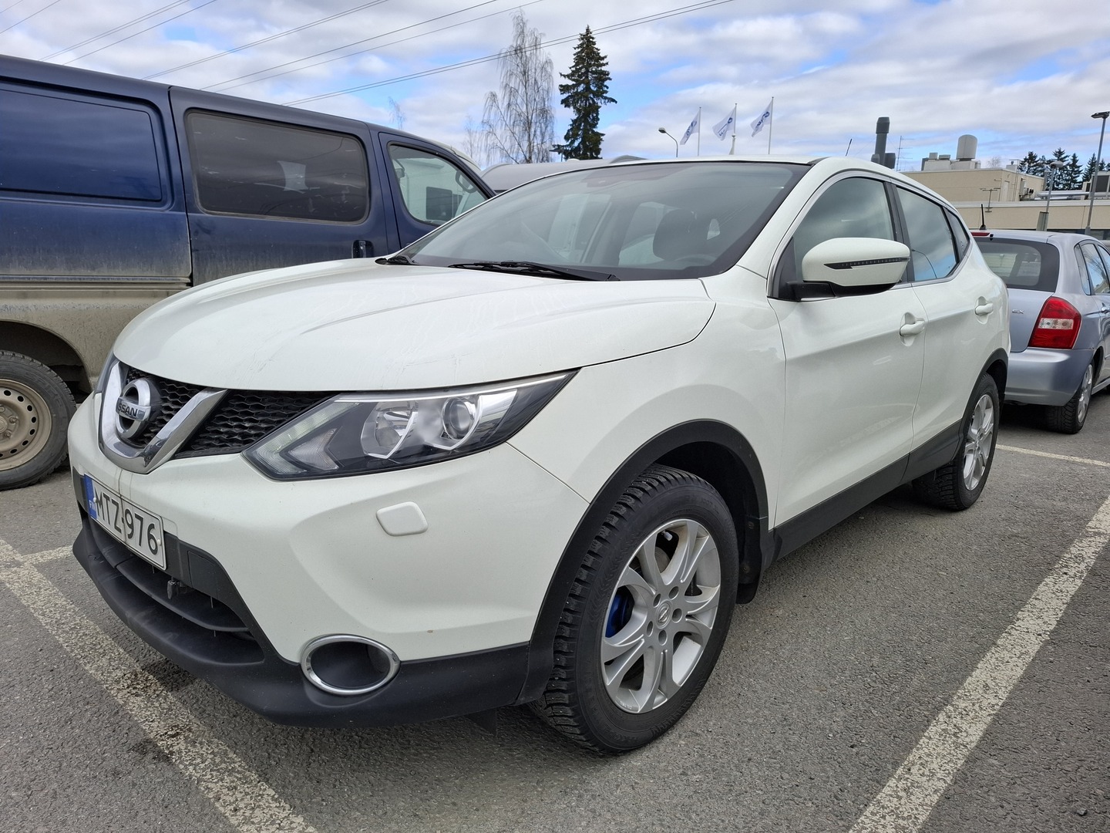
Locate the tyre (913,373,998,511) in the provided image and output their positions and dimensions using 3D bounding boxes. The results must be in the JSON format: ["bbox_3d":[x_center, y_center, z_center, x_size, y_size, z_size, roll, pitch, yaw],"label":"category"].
[{"bbox_3d":[2.035,0.112,3.722,0.225,0.685,0.685,12,16,42],"label":"tyre"}]

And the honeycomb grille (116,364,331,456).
[{"bbox_3d":[-0.863,-0.021,1.726,1.000,0.200,0.220,12,16,42],"label":"honeycomb grille"}]

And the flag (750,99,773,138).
[{"bbox_3d":[10.950,-15.861,39.214,1.319,1.923,0.500,4,12,14],"label":"flag"}]

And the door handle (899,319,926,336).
[{"bbox_3d":[1.284,-0.322,2.660,0.050,0.045,0.230,12,16,42],"label":"door handle"}]

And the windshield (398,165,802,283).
[{"bbox_3d":[0.100,-0.733,2.616,1.470,0.130,0.892,12,44,42],"label":"windshield"}]

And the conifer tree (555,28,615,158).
[{"bbox_3d":[2.223,-18.738,53.262,4.196,17.322,4.196,2,12,2],"label":"conifer tree"}]

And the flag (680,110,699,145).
[{"bbox_3d":[7.662,-16.384,41.909,1.192,1.912,0.500,3,12,9],"label":"flag"}]

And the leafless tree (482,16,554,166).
[{"bbox_3d":[-2.592,-19.240,53.120,5.137,18.146,5.137,1,12,-3],"label":"leafless tree"}]

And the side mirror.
[{"bbox_3d":[0.869,-0.453,2.131,0.235,0.160,0.190,12,16,42],"label":"side mirror"}]

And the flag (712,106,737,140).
[{"bbox_3d":[9.371,-16.268,40.873,1.427,1.865,0.500,4,12,11],"label":"flag"}]

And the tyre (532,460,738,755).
[{"bbox_3d":[0.201,0.460,1.847,0.225,0.685,0.685,12,16,42],"label":"tyre"}]

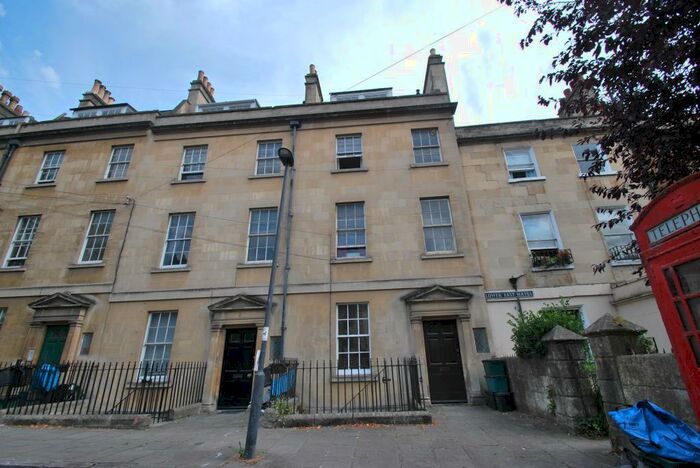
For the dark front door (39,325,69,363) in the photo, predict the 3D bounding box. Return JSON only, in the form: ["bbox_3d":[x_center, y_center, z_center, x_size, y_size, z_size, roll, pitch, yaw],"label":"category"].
[{"bbox_3d":[-9.082,3.866,8.861,0.920,2.120,0.090,-3,-20,3],"label":"dark front door"}]

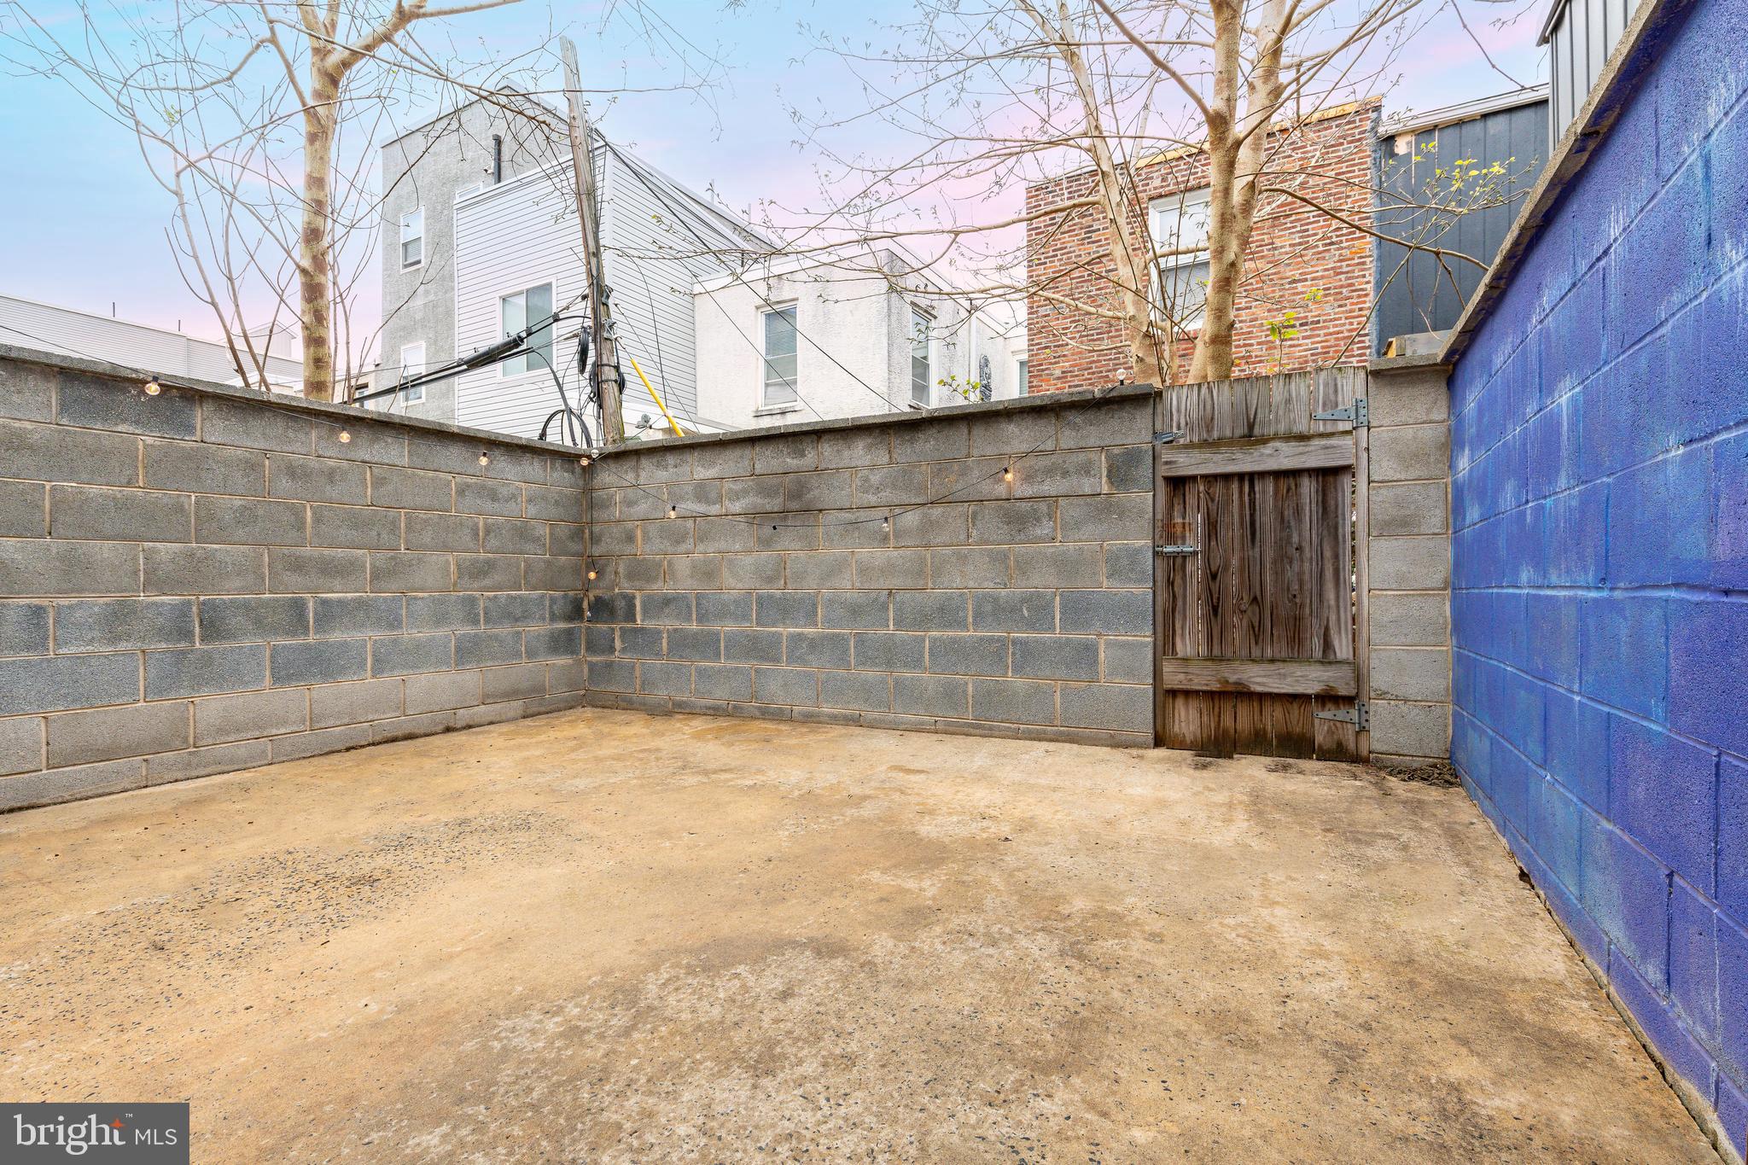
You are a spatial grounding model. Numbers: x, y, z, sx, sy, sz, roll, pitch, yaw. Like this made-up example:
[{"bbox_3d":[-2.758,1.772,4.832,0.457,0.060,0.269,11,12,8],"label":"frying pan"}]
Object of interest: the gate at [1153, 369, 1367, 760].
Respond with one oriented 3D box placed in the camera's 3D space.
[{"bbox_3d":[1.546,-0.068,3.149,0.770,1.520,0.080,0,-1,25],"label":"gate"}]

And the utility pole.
[{"bbox_3d":[-2.462,-2.148,7.030,0.210,5.777,0.210,-7,-2,25],"label":"utility pole"}]

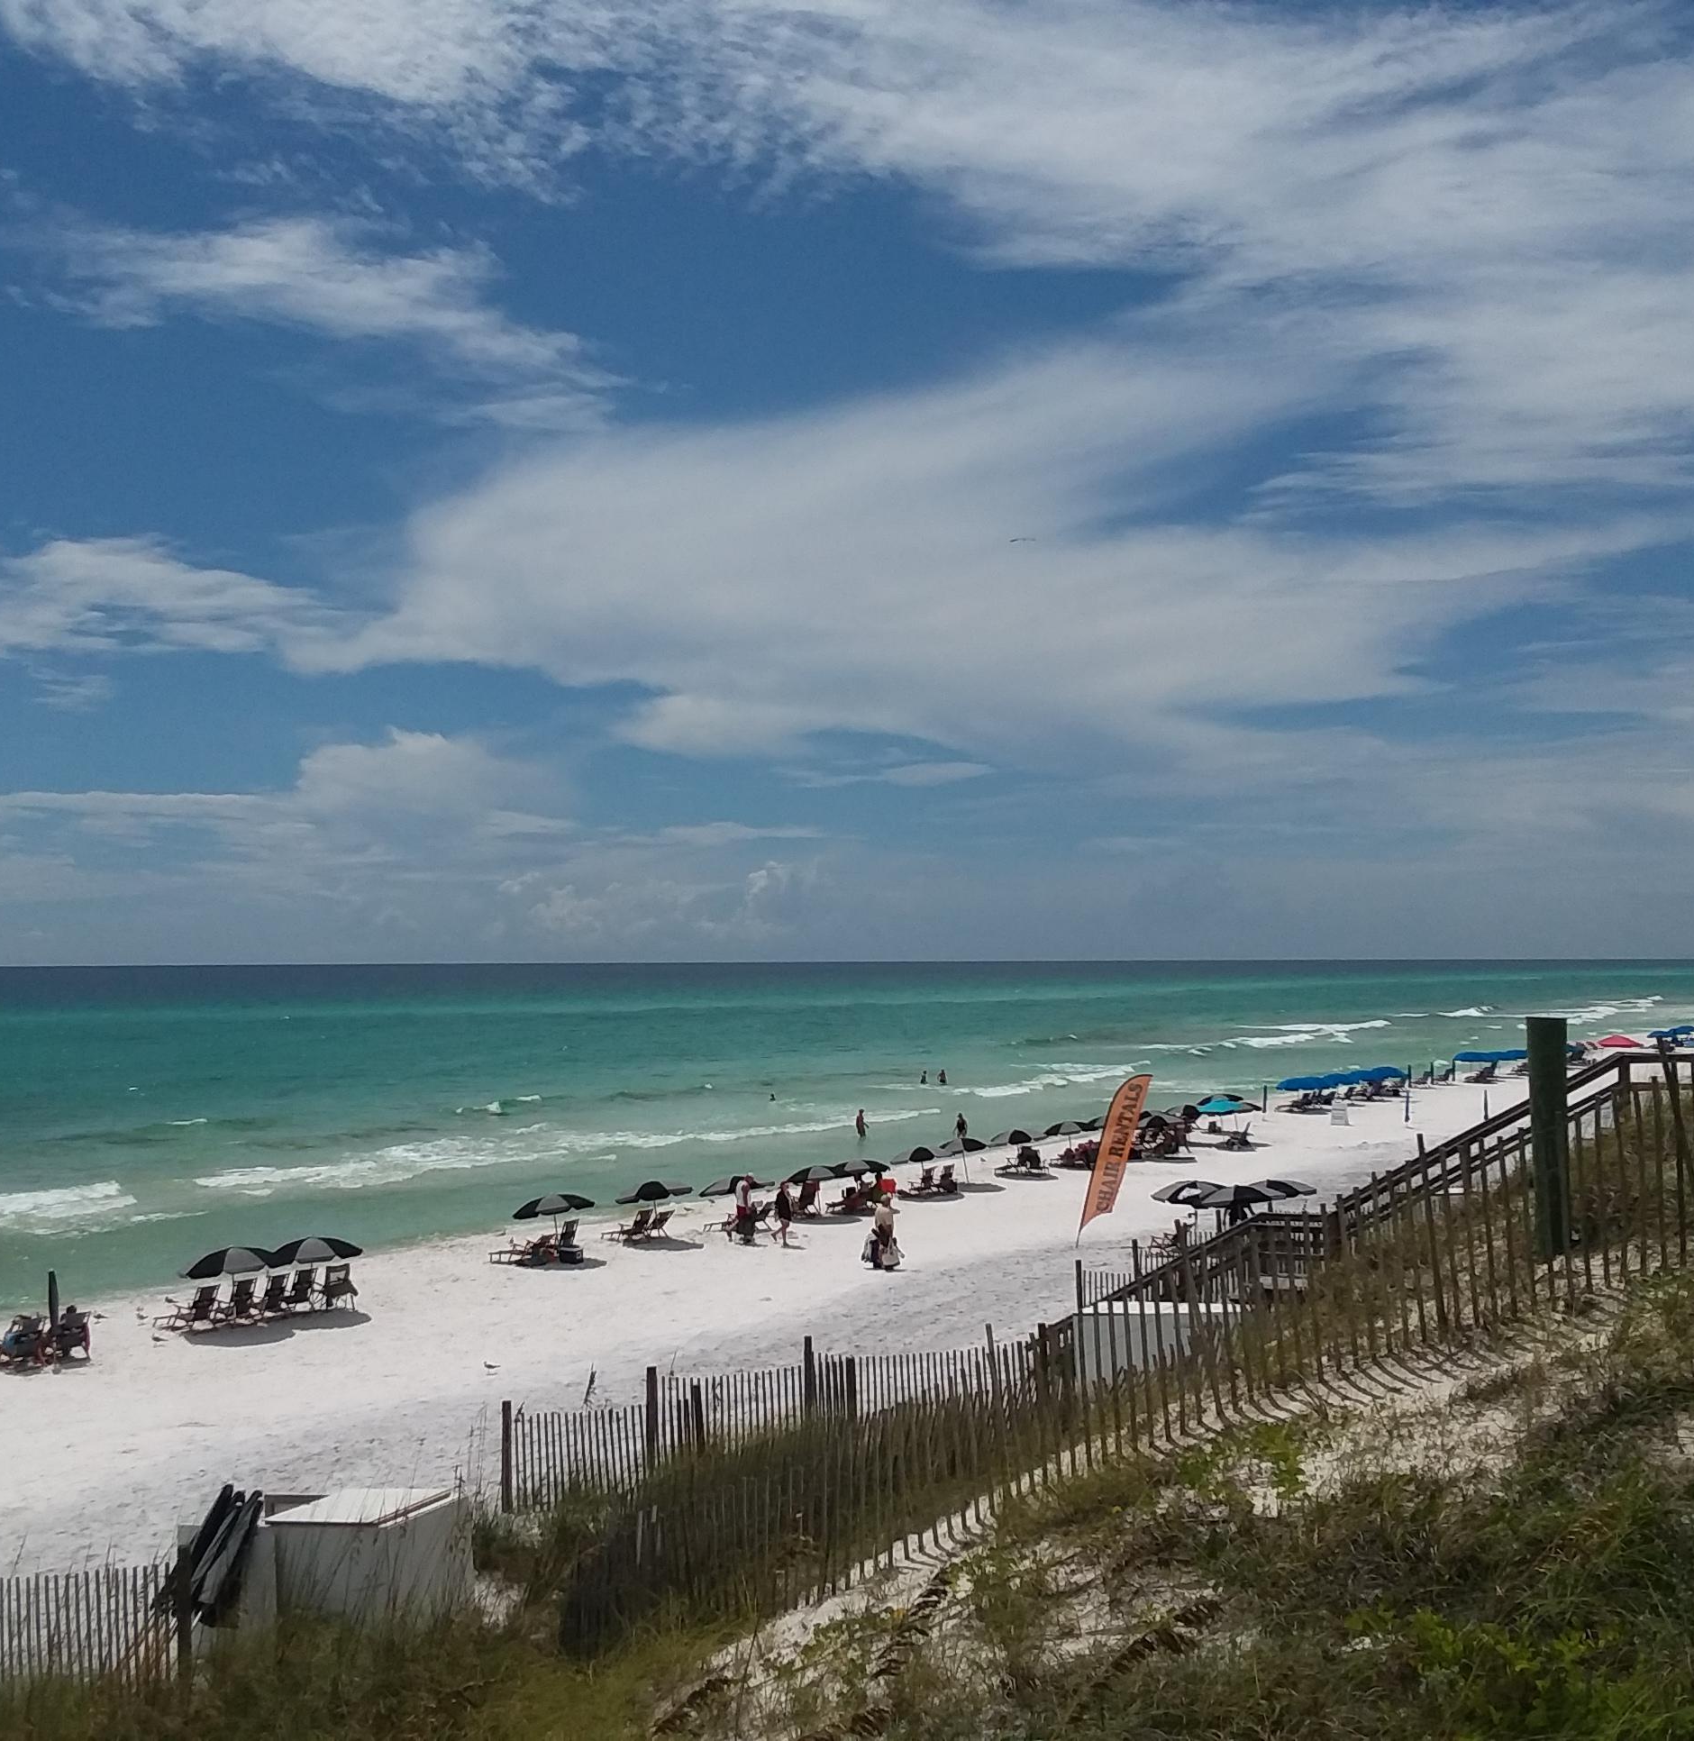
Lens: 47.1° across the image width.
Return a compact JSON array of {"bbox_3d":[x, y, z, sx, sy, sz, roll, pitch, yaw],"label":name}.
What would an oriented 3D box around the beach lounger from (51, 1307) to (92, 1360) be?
[{"bbox_3d":[-14.984,8.718,36.921,1.200,0.880,0.630,-2,-3,33],"label":"beach lounger"}]

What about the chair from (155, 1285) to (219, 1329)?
[{"bbox_3d":[-13.354,8.823,39.286,1.250,0.880,0.630,-2,-3,33],"label":"chair"}]

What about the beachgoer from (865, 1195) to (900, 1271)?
[{"bbox_3d":[0.851,8.514,45.600,0.600,1.750,0.580,-1,-3,10],"label":"beachgoer"}]

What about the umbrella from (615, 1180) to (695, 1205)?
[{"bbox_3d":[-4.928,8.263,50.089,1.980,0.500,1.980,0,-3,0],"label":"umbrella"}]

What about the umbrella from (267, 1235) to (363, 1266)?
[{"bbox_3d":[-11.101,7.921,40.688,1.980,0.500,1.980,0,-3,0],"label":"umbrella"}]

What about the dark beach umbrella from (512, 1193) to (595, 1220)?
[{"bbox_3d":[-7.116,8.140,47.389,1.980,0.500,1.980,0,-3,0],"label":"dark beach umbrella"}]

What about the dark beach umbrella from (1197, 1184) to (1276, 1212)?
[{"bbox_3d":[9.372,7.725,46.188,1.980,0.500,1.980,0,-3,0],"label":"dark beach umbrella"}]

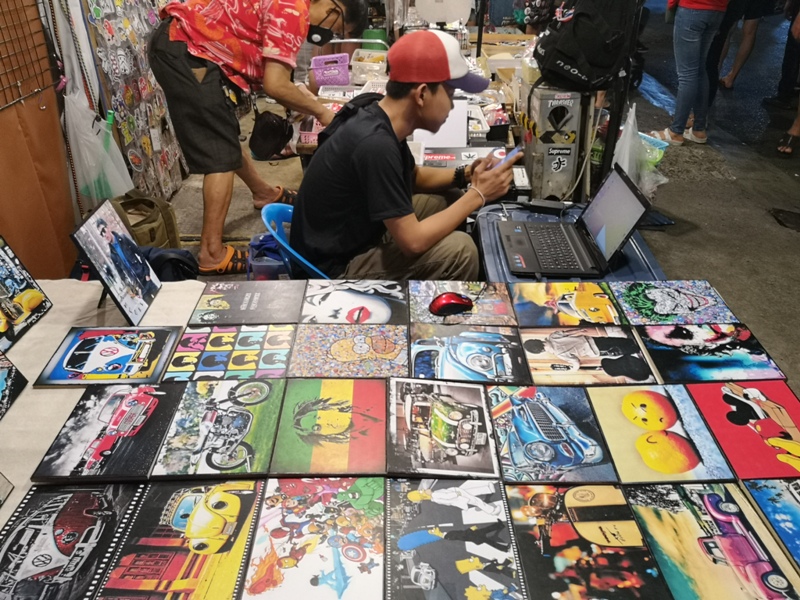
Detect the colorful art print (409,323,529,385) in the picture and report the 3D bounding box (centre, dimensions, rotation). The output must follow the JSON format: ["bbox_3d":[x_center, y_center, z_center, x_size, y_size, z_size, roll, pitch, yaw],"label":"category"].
[{"bbox_3d":[0.149,0.118,1.411,0.254,0.010,0.199,1,33,1],"label":"colorful art print"}]

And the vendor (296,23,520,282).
[{"bbox_3d":[0.005,-0.251,2.010,0.690,1.102,0.520,-2,33,-4],"label":"vendor"}]

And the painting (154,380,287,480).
[{"bbox_3d":[-0.338,0.245,1.255,0.203,0.016,0.258,-1,32,-1],"label":"painting"}]

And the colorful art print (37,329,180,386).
[{"bbox_3d":[-0.631,0.127,1.420,0.258,0.016,0.203,0,32,-1],"label":"colorful art print"}]

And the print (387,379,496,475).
[{"bbox_3d":[0.077,0.247,1.252,0.203,0.016,0.258,1,32,1],"label":"print"}]

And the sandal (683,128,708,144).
[{"bbox_3d":[1.929,-1.078,4.267,0.240,0.070,0.090,22,39,30],"label":"sandal"}]

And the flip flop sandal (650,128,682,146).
[{"bbox_3d":[1.829,-1.117,4.450,0.245,0.085,0.090,15,35,23],"label":"flip flop sandal"}]

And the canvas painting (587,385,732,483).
[{"bbox_3d":[0.489,0.253,1.243,0.203,0.016,0.258,0,32,0],"label":"canvas painting"}]

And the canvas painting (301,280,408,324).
[{"bbox_3d":[-0.106,0.007,1.585,0.254,0.010,0.199,0,33,0],"label":"canvas painting"}]

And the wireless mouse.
[{"bbox_3d":[0.121,0.013,1.533,0.105,0.037,0.064,-18,37,-26],"label":"wireless mouse"}]

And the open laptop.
[{"bbox_3d":[0.524,-0.260,2.034,0.360,0.238,0.377,1,33,1],"label":"open laptop"}]

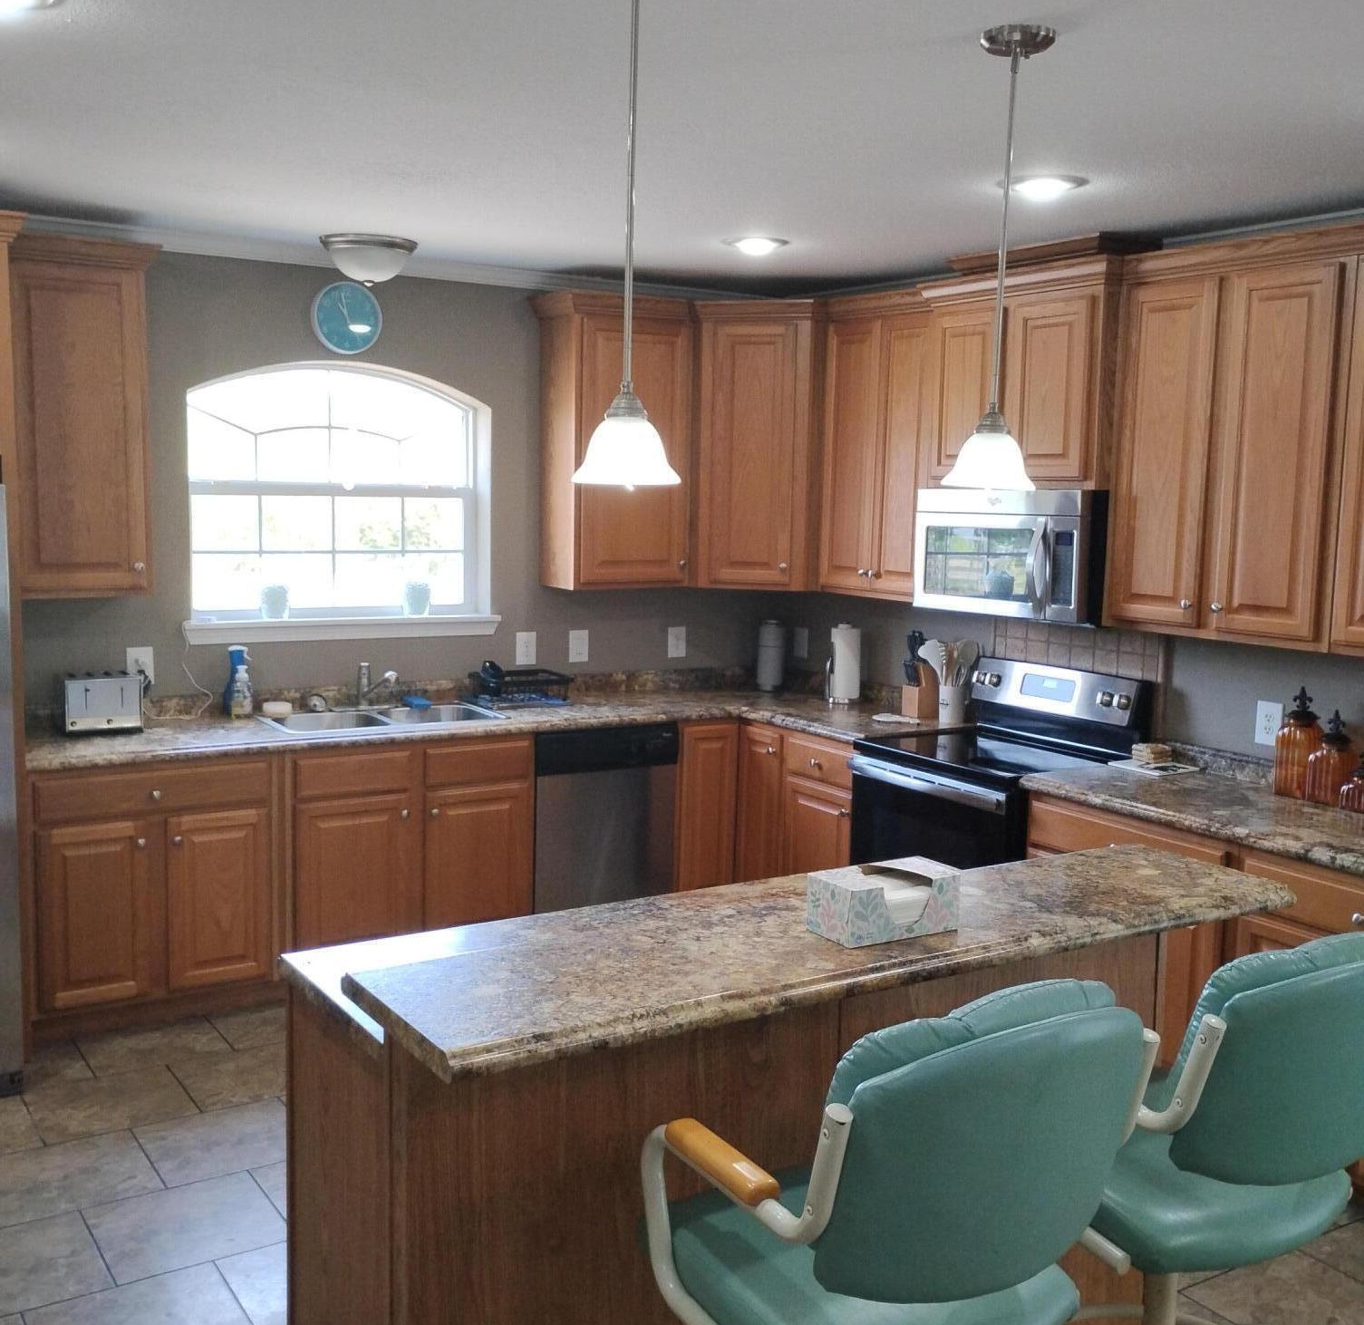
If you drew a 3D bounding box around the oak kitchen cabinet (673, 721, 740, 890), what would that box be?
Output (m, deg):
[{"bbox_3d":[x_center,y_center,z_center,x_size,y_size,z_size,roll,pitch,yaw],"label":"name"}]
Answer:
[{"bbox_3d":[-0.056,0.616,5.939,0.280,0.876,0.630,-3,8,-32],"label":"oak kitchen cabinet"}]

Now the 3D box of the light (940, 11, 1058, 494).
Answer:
[{"bbox_3d":[0.591,-0.720,2.669,0.178,0.805,0.178,1,7,0],"label":"light"}]

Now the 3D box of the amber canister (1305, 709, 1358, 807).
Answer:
[{"bbox_3d":[1.832,0.264,4.114,0.097,0.260,0.097,-3,8,-32],"label":"amber canister"}]

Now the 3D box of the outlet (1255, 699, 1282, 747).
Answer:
[{"bbox_3d":[1.761,0.183,4.407,0.008,0.130,0.086,-3,8,-32],"label":"outlet"}]

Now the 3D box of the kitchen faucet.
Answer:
[{"bbox_3d":[-1.091,0.099,5.292,0.065,0.170,0.250,-4,9,-40],"label":"kitchen faucet"}]

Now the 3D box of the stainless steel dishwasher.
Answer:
[{"bbox_3d":[-0.439,0.654,5.711,0.600,0.875,0.620,-3,8,-32],"label":"stainless steel dishwasher"}]

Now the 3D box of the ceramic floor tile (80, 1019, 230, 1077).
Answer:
[{"bbox_3d":[-1.644,1.195,4.572,0.399,0.010,0.361,-3,8,-33],"label":"ceramic floor tile"}]

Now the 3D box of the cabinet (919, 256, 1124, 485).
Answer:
[{"bbox_3d":[1.208,-0.911,4.829,0.406,0.686,0.772,-3,8,-32],"label":"cabinet"}]

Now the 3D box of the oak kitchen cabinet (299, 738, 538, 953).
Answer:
[{"bbox_3d":[-1.077,0.666,5.299,0.915,0.876,0.630,-3,8,-32],"label":"oak kitchen cabinet"}]

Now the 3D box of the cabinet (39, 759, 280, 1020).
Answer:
[{"bbox_3d":[-1.800,0.685,4.870,0.762,0.833,0.621,-3,8,-32],"label":"cabinet"}]

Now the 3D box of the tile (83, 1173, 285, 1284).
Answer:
[{"bbox_3d":[-1.189,1.354,3.529,0.401,0.010,0.398,-3,8,-32],"label":"tile"}]

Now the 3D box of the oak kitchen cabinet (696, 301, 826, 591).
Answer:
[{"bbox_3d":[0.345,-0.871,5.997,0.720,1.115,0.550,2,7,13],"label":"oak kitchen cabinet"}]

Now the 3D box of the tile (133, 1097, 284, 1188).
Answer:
[{"bbox_3d":[-1.235,1.300,3.976,0.401,0.010,0.401,-3,8,-32],"label":"tile"}]

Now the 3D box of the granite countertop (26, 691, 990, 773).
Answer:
[{"bbox_3d":[-0.563,0.245,5.141,3.177,0.041,1.375,-3,8,-32],"label":"granite countertop"}]

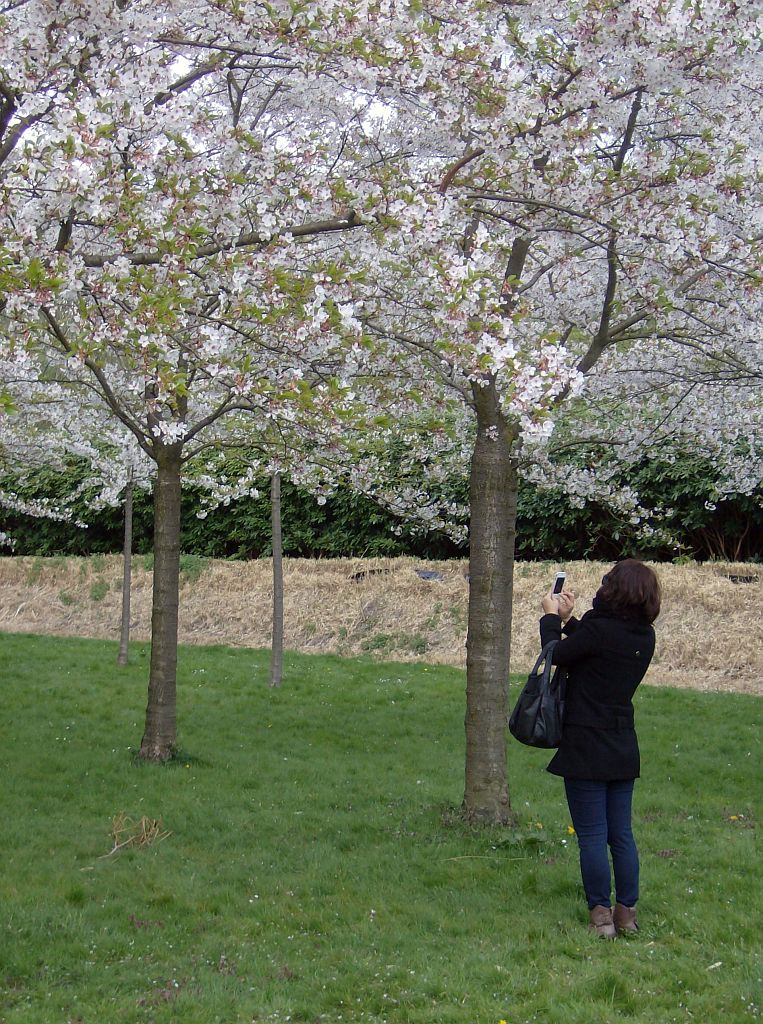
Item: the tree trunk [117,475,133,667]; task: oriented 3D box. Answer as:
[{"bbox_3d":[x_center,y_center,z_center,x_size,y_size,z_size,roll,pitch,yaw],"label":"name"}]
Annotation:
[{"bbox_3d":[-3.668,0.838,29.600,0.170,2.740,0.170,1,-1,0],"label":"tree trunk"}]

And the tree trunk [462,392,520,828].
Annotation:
[{"bbox_3d":[0.673,0.559,12.750,0.320,2.740,0.320,1,-1,0],"label":"tree trunk"}]

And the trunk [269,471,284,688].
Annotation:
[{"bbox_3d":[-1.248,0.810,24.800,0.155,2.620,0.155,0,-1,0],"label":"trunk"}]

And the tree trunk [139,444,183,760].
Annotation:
[{"bbox_3d":[-1.731,0.718,16.400,0.280,2.500,0.280,1,-1,0],"label":"tree trunk"}]

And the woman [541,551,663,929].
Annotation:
[{"bbox_3d":[0.938,1.016,8.930,0.580,1.620,0.480,-1,-1,42],"label":"woman"}]

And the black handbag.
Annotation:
[{"bbox_3d":[0.681,0.786,8.900,0.310,0.470,0.190,0,-1,12],"label":"black handbag"}]

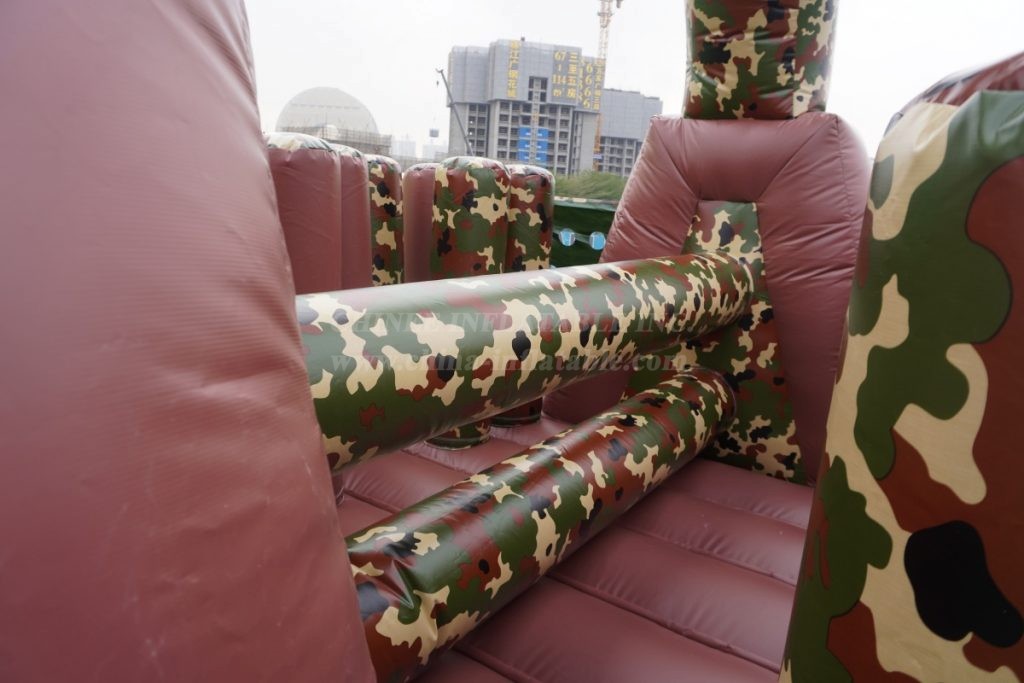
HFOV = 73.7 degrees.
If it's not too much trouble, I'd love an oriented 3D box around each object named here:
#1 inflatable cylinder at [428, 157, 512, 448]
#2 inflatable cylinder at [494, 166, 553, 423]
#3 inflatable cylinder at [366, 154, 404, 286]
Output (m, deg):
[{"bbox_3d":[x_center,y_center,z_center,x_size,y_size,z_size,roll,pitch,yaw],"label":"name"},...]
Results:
[{"bbox_3d":[-0.278,-0.238,4.081,0.440,1.700,0.440,4,12,0],"label":"inflatable cylinder"},{"bbox_3d":[0.028,-0.315,4.530,0.440,1.700,0.440,4,12,0],"label":"inflatable cylinder"},{"bbox_3d":[-0.952,-0.377,4.580,0.400,1.680,0.400,3,12,0],"label":"inflatable cylinder"}]

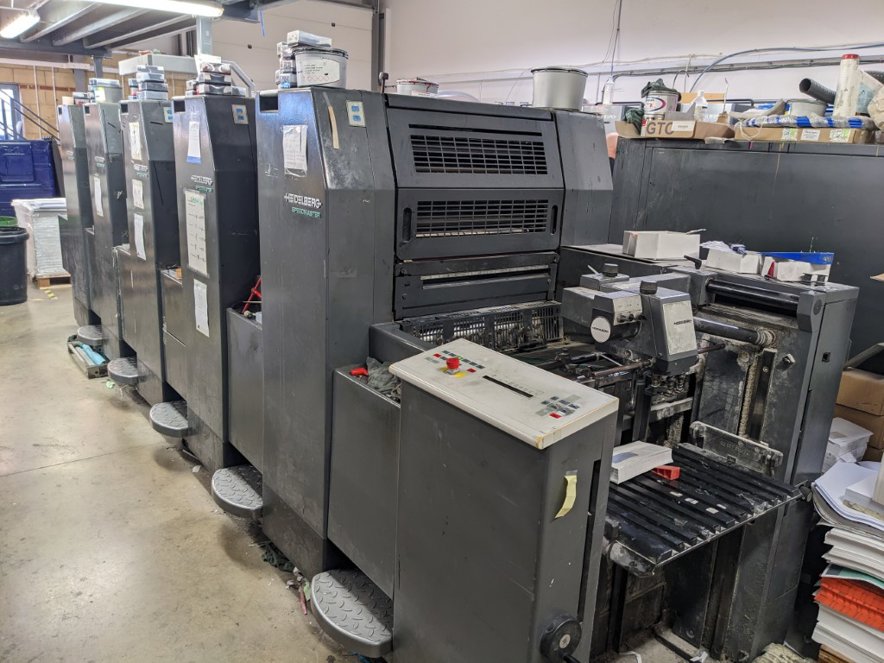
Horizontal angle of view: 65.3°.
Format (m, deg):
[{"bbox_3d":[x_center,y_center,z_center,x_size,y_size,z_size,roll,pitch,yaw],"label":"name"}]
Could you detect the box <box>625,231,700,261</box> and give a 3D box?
[{"bbox_3d":[0.959,-0.386,3.024,0.253,0.112,0.193,-9,19,-37],"label":"box"}]

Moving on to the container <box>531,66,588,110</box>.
[{"bbox_3d":[0.539,-1.119,3.229,0.262,0.178,0.262,3,15,-1],"label":"container"}]

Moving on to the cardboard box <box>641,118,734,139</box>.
[{"bbox_3d":[1.370,-1.115,3.825,0.264,0.096,0.446,-9,19,-37],"label":"cardboard box"}]

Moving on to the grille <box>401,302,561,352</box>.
[{"bbox_3d":[0.194,0.001,2.909,0.866,0.180,0.074,-9,19,-37],"label":"grille"}]

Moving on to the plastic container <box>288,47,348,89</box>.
[{"bbox_3d":[-0.448,-0.958,2.549,0.208,0.139,0.208,3,15,-1],"label":"plastic container"}]

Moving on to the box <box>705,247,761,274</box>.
[{"bbox_3d":[1.163,-0.284,2.759,0.091,0.073,0.181,-5,17,-29],"label":"box"}]

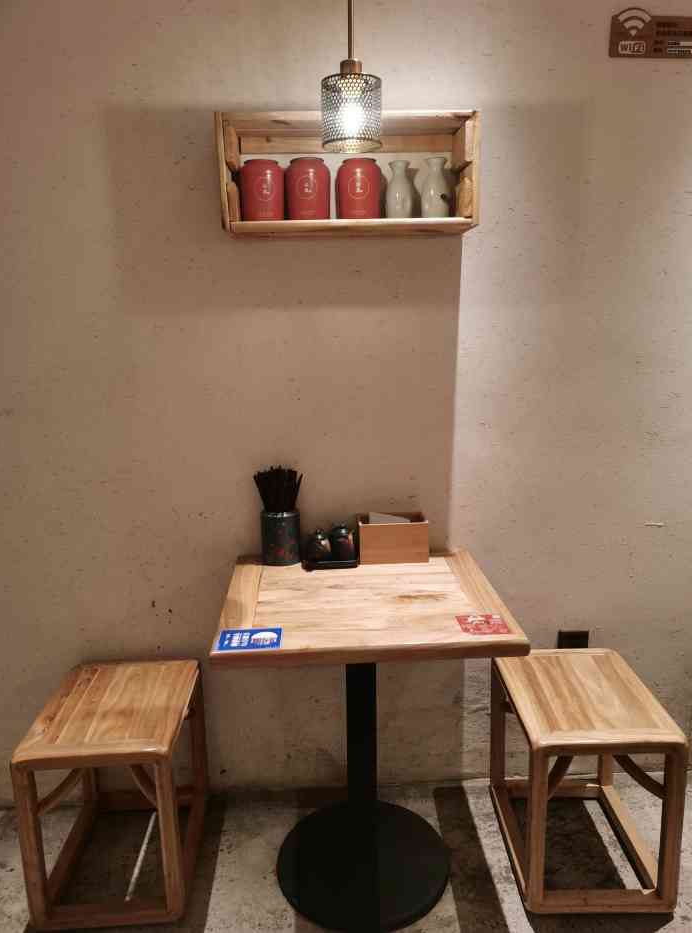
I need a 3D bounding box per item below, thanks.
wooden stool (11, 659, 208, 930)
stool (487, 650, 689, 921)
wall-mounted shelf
[{"bbox_3d":[-0.568,0.810,1.869,0.349,0.436,0.450,-2,11,-2],"label":"wooden stool"},{"bbox_3d":[0.593,0.783,1.881,0.348,0.436,0.459,-1,11,1],"label":"stool"},{"bbox_3d":[0.005,-0.695,1.753,0.596,0.250,0.191,-2,11,-3],"label":"wall-mounted shelf"}]

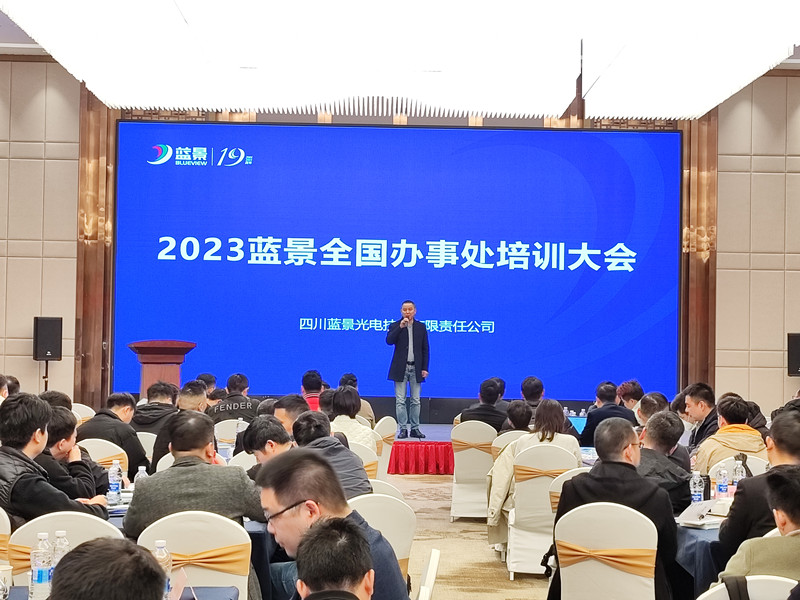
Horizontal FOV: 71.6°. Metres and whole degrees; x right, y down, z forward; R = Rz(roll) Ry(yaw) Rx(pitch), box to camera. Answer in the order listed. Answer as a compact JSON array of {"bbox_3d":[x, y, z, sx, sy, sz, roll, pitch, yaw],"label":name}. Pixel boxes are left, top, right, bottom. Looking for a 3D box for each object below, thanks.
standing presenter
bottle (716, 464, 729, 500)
[{"bbox_3d":[0.097,0.900,7.120,0.530,1.740,0.380,1,-2,3],"label":"standing presenter"},{"bbox_3d":[1.735,0.997,2.980,0.067,0.220,0.067,1,-4,0],"label":"bottle"}]

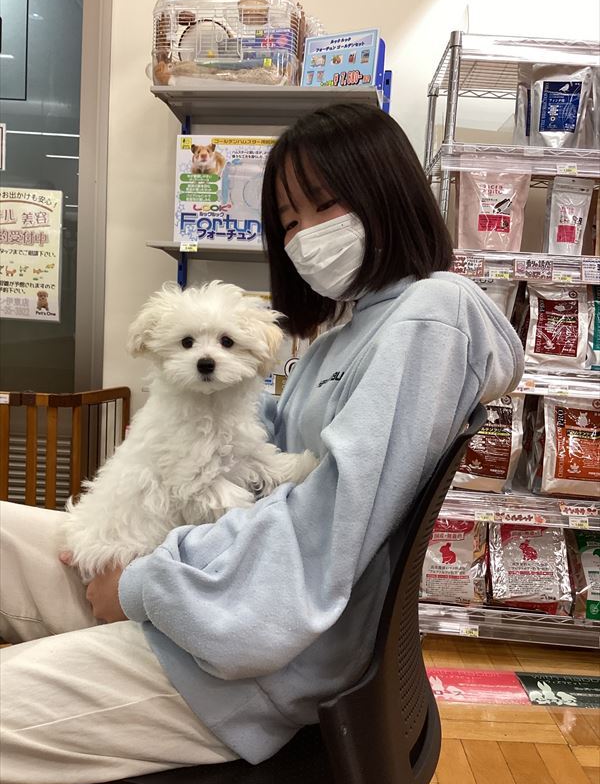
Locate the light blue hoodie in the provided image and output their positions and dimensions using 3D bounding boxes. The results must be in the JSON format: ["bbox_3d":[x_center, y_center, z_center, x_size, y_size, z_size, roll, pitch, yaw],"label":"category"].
[{"bbox_3d":[0.005,0.115,0.900,0.420,0.570,0.450,7,7,-28],"label":"light blue hoodie"}]

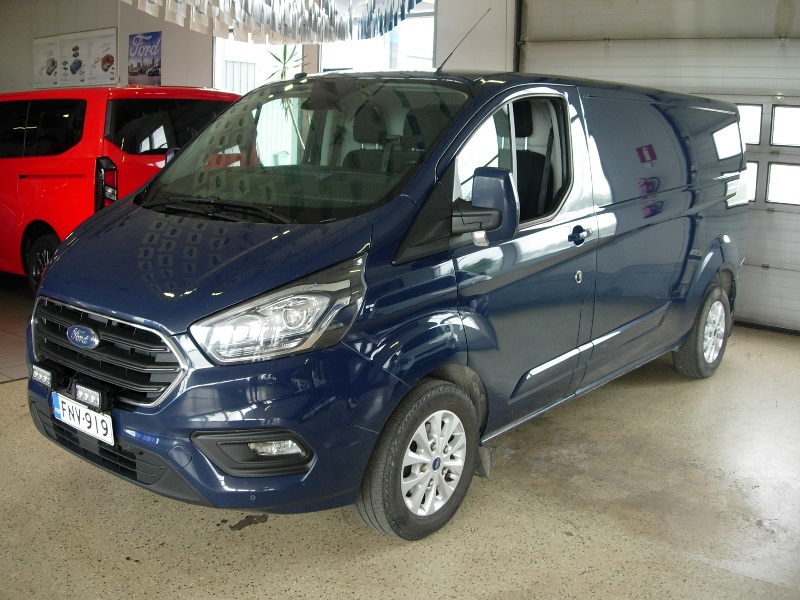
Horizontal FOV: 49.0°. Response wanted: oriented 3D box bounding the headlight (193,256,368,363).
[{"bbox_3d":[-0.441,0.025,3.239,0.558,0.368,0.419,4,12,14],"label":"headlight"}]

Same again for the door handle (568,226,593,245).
[{"bbox_3d":[0.907,-0.321,4.411,0.065,0.095,0.220,10,15,38],"label":"door handle"}]

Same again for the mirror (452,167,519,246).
[{"bbox_3d":[0.348,-0.377,3.644,0.250,0.330,0.190,10,15,38],"label":"mirror"}]

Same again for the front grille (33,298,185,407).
[{"bbox_3d":[-1.209,0.190,3.476,1.070,0.340,0.140,10,15,38],"label":"front grille"}]

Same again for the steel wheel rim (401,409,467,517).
[{"bbox_3d":[0.089,0.683,3.798,0.170,0.445,0.445,10,15,38],"label":"steel wheel rim"}]

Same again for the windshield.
[{"bbox_3d":[-0.524,-0.702,4.128,1.550,0.150,1.050,10,53,38],"label":"windshield"}]

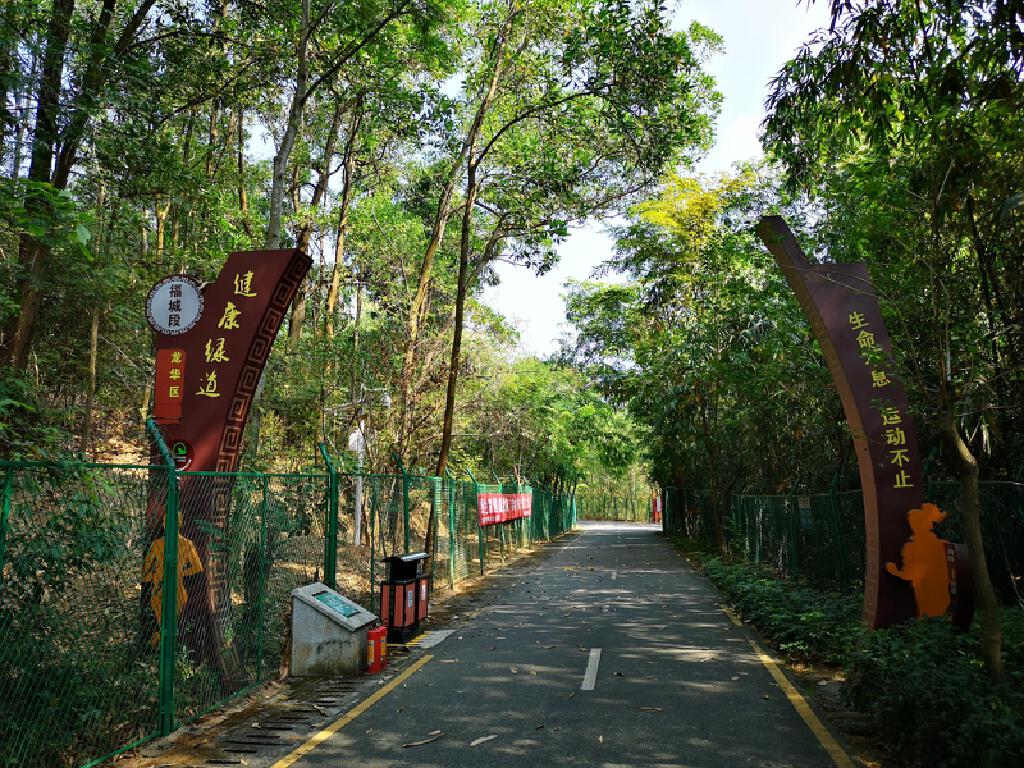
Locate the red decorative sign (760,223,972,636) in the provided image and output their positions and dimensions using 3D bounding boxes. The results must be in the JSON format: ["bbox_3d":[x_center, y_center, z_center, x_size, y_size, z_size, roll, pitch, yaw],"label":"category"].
[{"bbox_3d":[4.192,0.448,9.666,2.074,5.003,0.470,-1,-8,5],"label":"red decorative sign"}]

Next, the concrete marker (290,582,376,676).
[{"bbox_3d":[-1.705,2.384,7.779,0.610,0.760,0.700,-1,-8,8],"label":"concrete marker"}]

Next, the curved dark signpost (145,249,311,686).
[{"bbox_3d":[-3.008,0.709,8.409,1.682,4.248,0.460,-1,-8,6],"label":"curved dark signpost"}]

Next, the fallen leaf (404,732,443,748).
[{"bbox_3d":[-0.617,2.442,5.522,0.080,0.035,0.378,-8,-11,44],"label":"fallen leaf"}]

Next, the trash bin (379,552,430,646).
[{"bbox_3d":[-1.282,2.519,9.566,0.330,0.970,0.960,-1,-8,9],"label":"trash bin"}]

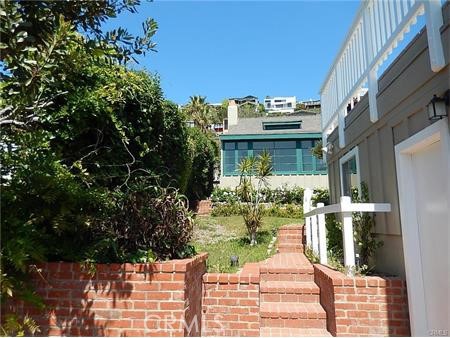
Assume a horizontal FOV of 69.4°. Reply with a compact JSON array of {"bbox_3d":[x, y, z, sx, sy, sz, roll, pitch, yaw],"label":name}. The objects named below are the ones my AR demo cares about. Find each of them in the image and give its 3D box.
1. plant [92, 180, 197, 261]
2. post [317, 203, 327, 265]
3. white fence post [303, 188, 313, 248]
[{"bbox_3d":[-0.786,0.533,3.300,0.950,0.790,0.800,-1,-8,3],"label":"plant"},{"bbox_3d":[1.265,0.850,4.250,0.092,0.810,0.092,-1,-8,3],"label":"post"},{"bbox_3d":[1.273,0.781,5.000,0.092,0.970,0.092,-1,-8,3],"label":"white fence post"}]

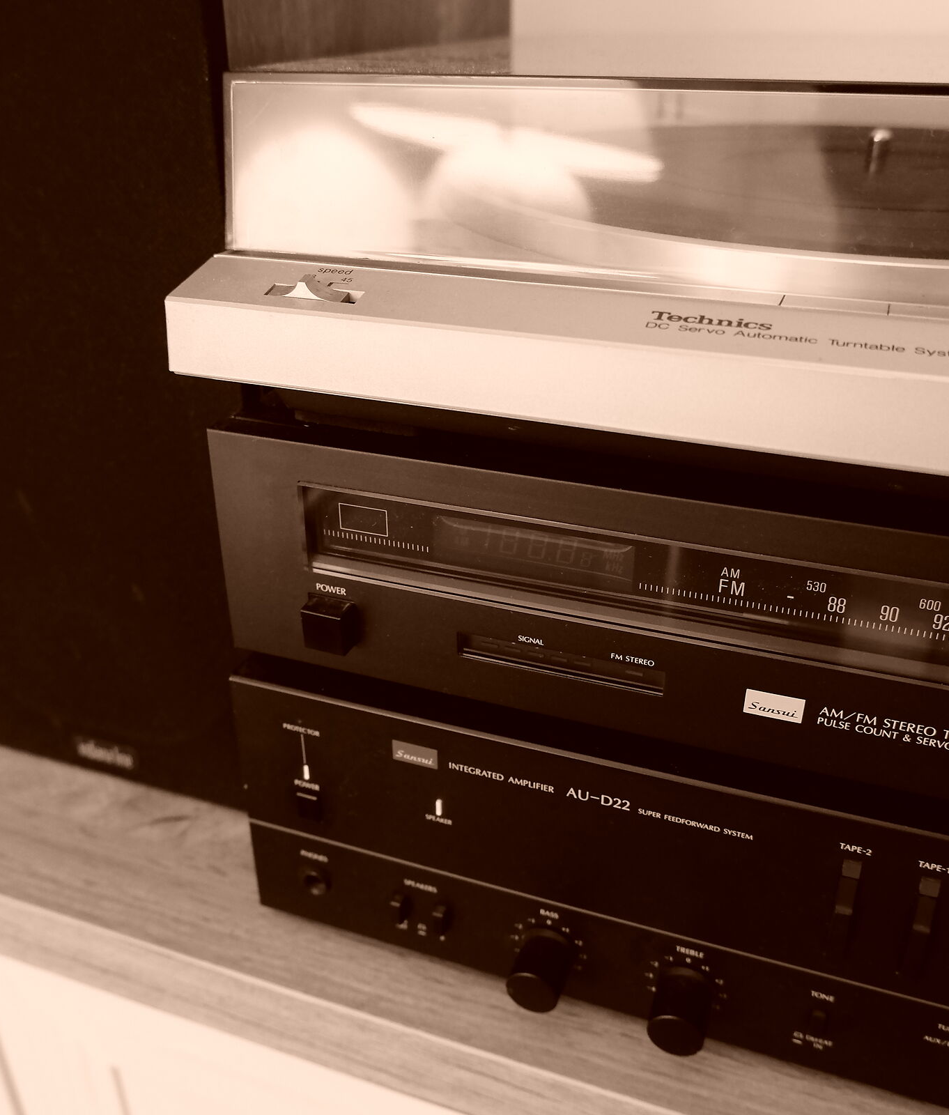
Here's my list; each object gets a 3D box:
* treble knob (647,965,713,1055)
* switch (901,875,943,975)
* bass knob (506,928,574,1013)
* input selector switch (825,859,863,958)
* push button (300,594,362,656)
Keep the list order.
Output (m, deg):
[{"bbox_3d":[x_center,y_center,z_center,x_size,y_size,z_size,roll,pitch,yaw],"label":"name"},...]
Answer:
[{"bbox_3d":[0.064,0.140,0.330,0.018,0.018,0.018,10,30,17],"label":"treble knob"},{"bbox_3d":[0.122,0.102,0.293,0.005,0.032,0.006,10,30,17],"label":"switch"},{"bbox_3d":[0.021,0.133,0.344,0.018,0.018,0.018,10,30,17],"label":"bass knob"},{"bbox_3d":[0.103,0.099,0.299,0.005,0.032,0.006,10,30,17],"label":"input selector switch"},{"bbox_3d":[-0.043,0.020,0.316,0.014,0.013,0.009,10,30,17],"label":"push button"}]

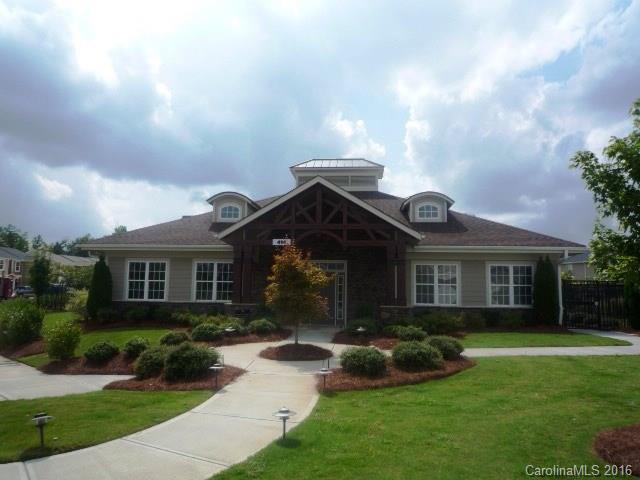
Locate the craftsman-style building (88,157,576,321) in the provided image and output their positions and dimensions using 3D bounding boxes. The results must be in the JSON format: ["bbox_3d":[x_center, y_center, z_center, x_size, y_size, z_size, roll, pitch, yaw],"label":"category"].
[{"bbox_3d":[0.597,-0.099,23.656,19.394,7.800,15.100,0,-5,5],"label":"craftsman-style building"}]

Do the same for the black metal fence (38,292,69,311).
[{"bbox_3d":[-13.550,3.086,23.500,1.800,1.100,0.080,0,-5,5],"label":"black metal fence"}]

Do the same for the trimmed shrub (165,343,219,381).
[{"bbox_3d":[-2.107,1.981,7.613,0.873,0.616,0.785,2,-5,-15],"label":"trimmed shrub"}]

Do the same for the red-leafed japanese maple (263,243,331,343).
[{"bbox_3d":[-0.480,1.323,11.285,1.596,2.418,1.596,0,-5,5],"label":"red-leafed japanese maple"}]

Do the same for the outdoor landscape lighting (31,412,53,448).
[{"bbox_3d":[-2.806,1.923,4.680,0.227,0.343,0.227,0,-5,5],"label":"outdoor landscape lighting"}]

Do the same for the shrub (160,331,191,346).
[{"bbox_3d":[-3.636,2.482,11.633,0.721,0.387,0.685,2,-5,-17],"label":"shrub"}]

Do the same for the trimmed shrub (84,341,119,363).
[{"bbox_3d":[-4.235,2.154,8.997,0.670,0.389,0.637,0,-5,5],"label":"trimmed shrub"}]

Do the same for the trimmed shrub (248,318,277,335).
[{"bbox_3d":[-1.834,2.755,14.807,0.874,0.485,0.830,1,-5,-7],"label":"trimmed shrub"}]

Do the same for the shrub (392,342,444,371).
[{"bbox_3d":[1.880,2.191,8.868,0.957,0.528,0.909,0,-5,12],"label":"shrub"}]

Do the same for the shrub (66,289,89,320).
[{"bbox_3d":[-9.927,2.613,19.004,0.947,1.337,0.900,3,-6,-27],"label":"shrub"}]

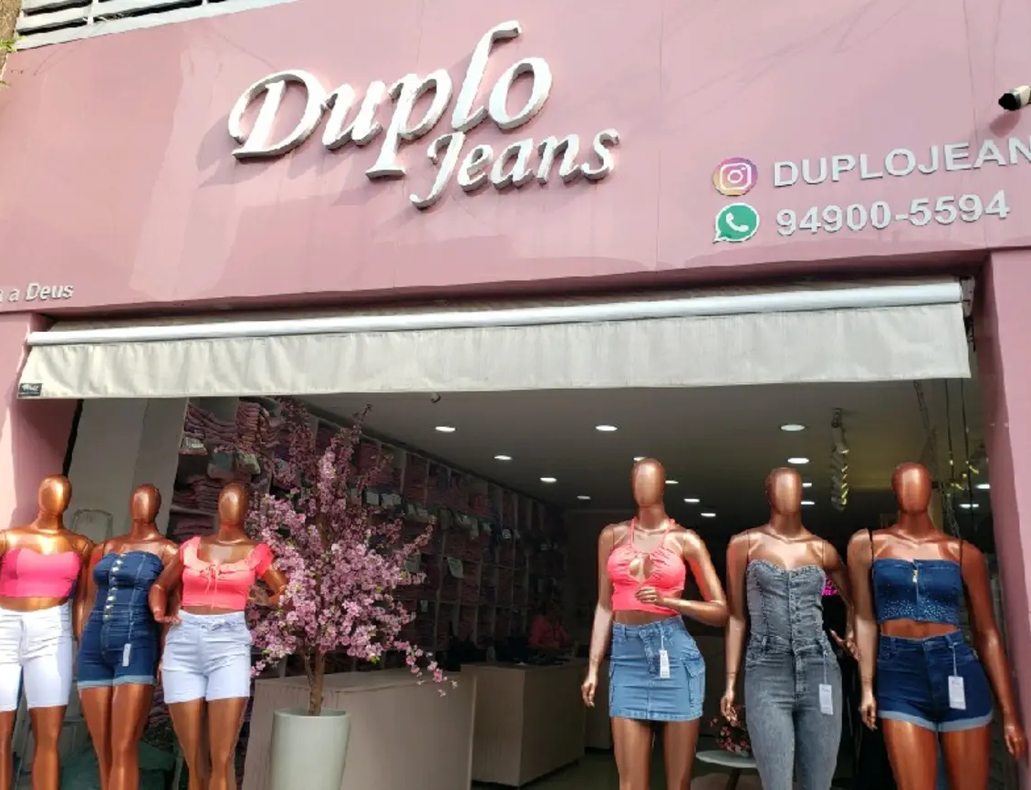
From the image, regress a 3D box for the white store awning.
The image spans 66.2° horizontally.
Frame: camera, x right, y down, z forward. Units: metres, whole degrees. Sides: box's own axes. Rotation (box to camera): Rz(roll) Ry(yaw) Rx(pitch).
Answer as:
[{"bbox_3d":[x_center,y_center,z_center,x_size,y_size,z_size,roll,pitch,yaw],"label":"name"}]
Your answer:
[{"bbox_3d":[-0.471,-0.220,3.932,4.839,0.456,0.300,-1,-13,17],"label":"white store awning"}]

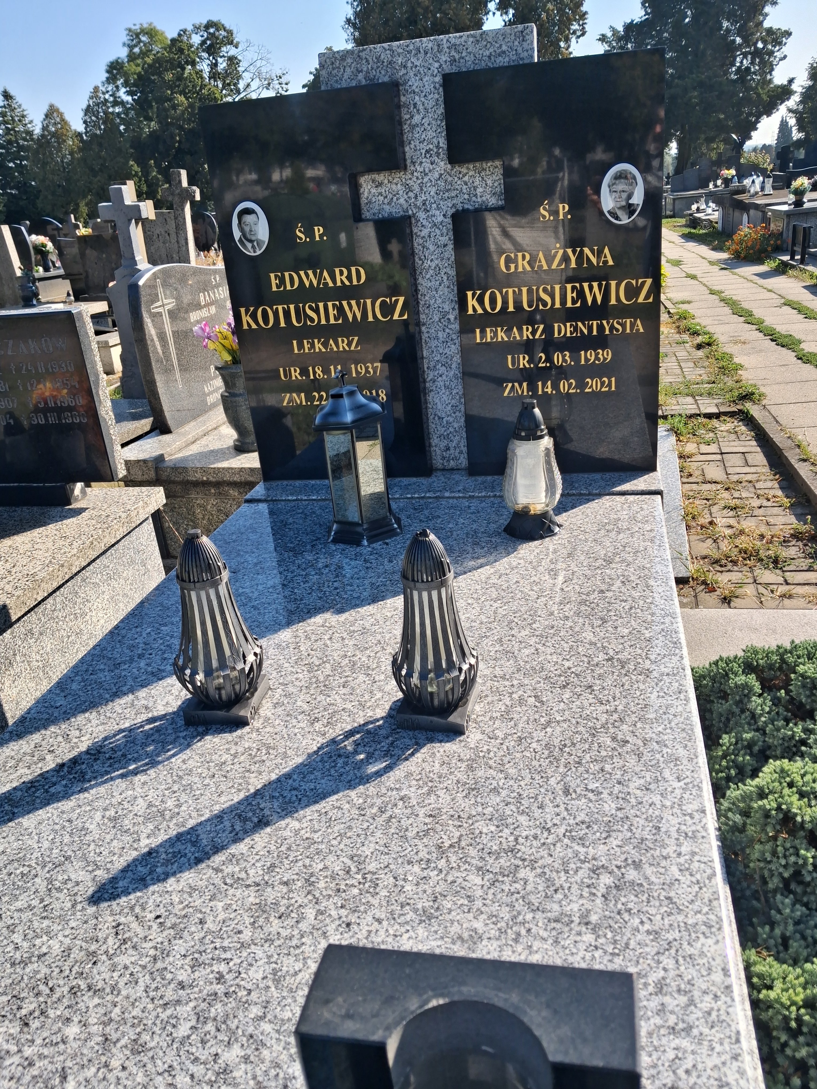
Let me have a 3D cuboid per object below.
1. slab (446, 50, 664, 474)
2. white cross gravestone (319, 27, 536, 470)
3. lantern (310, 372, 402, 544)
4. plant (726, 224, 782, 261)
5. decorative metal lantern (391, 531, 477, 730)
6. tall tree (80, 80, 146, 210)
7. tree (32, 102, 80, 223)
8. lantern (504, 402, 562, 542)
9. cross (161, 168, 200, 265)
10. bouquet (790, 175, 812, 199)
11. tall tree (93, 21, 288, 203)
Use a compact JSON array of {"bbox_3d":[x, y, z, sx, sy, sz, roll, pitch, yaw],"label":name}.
[{"bbox_3d":[0.357,-0.623,2.031,0.474,0.924,0.080,0,24,13],"label":"slab"},{"bbox_3d":[0.083,-0.665,2.077,0.473,0.983,0.075,0,23,13],"label":"white cross gravestone"},{"bbox_3d":[-0.121,-0.200,1.832,0.187,0.363,0.168,0,24,13],"label":"lantern"},{"bbox_3d":[4.833,-4.225,11.900,0.760,0.470,0.600,0,24,13],"label":"plant"},{"bbox_3d":[0.033,0.111,1.177,0.122,0.285,0.122,0,24,13],"label":"decorative metal lantern"},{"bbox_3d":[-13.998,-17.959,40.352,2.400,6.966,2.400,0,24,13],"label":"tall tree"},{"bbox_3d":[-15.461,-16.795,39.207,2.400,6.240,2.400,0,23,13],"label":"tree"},{"bbox_3d":[0.252,-0.159,1.756,0.125,0.281,0.123,0,24,13],"label":"lantern"},{"bbox_3d":[-2.170,-2.986,8.471,0.360,1.396,0.130,0,24,13],"label":"cross"},{"bbox_3d":[5.501,-5.000,11.900,0.290,0.300,0.280,0,24,13],"label":"bouquet"},{"bbox_3d":[-11.875,-24.532,50.142,9.000,11.033,8.500,0,24,13],"label":"tall tree"}]

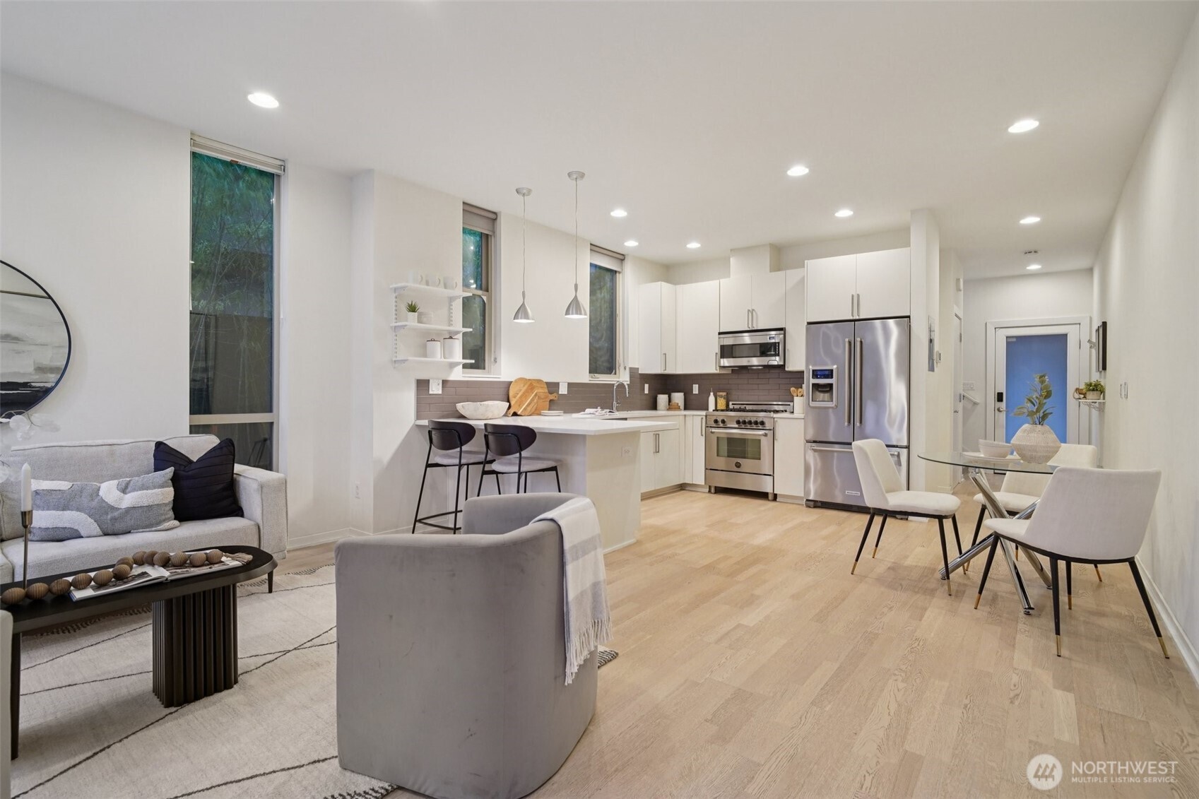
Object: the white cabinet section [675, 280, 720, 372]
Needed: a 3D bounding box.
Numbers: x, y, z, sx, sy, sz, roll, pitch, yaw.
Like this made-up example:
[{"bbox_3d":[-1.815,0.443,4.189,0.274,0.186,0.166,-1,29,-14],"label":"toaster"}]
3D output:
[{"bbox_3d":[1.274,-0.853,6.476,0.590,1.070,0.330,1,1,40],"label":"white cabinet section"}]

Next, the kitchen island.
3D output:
[{"bbox_3d":[-0.460,0.608,4.148,1.890,0.900,0.980,1,0,40],"label":"kitchen island"}]

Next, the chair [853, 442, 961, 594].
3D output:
[{"bbox_3d":[1.929,0.678,3.327,0.560,0.830,0.490,1,1,40],"label":"chair"}]

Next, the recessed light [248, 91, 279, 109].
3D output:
[{"bbox_3d":[-1.853,-1.644,2.939,0.160,0.025,0.160,1,1,40],"label":"recessed light"}]

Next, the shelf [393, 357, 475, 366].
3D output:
[{"bbox_3d":[-1.275,-0.292,4.139,0.235,0.030,0.590,1,1,40],"label":"shelf"}]

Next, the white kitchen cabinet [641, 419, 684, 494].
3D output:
[{"bbox_3d":[0.390,0.573,5.909,0.610,0.790,0.930,1,1,40],"label":"white kitchen cabinet"}]

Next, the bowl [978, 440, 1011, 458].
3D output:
[{"bbox_3d":[2.252,0.283,3.032,0.165,0.080,0.165,1,0,37],"label":"bowl"}]

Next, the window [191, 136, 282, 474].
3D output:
[{"bbox_3d":[-2.430,-0.451,3.577,0.120,2.410,0.535,1,0,40],"label":"window"}]

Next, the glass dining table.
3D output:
[{"bbox_3d":[2.314,0.707,2.909,1.060,0.754,1.060,1,1,40],"label":"glass dining table"}]

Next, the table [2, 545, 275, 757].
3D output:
[{"bbox_3d":[-1.722,0.860,1.794,0.440,0.460,1.050,1,1,40],"label":"table"}]

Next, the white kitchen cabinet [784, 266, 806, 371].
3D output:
[{"bbox_3d":[2.311,-0.858,5.882,0.395,1.098,0.340,1,0,40],"label":"white kitchen cabinet"}]

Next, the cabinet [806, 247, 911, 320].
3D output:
[{"bbox_3d":[2.608,-1.062,5.257,0.915,0.610,0.620,1,1,40],"label":"cabinet"}]

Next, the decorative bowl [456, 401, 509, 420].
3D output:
[{"bbox_3d":[-0.983,0.093,4.569,0.430,0.150,0.360,0,0,-12],"label":"decorative bowl"}]

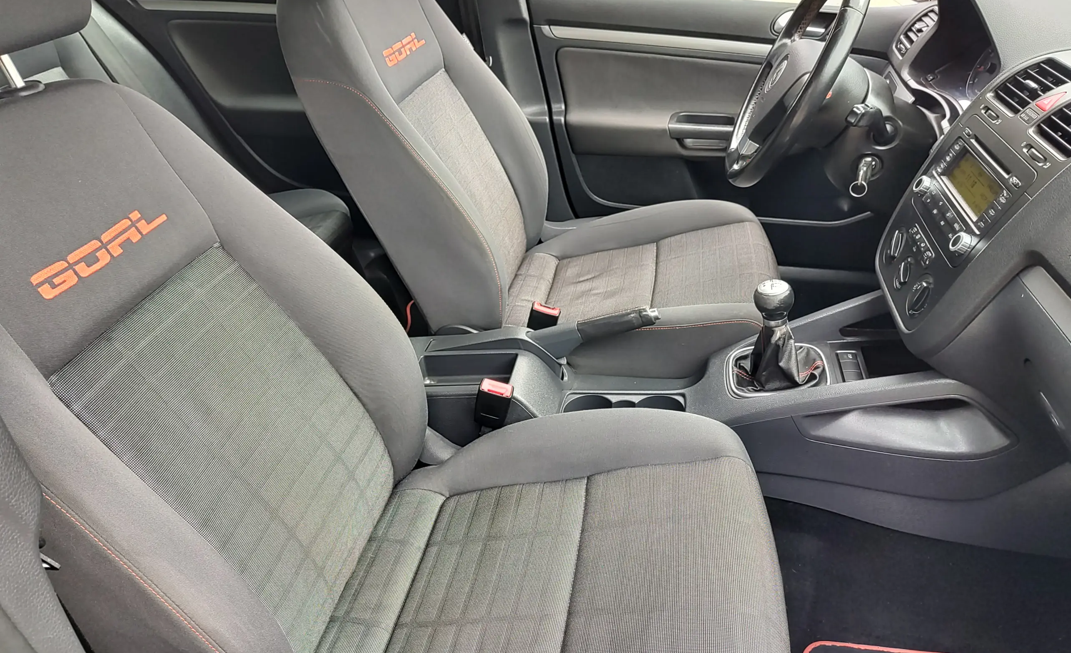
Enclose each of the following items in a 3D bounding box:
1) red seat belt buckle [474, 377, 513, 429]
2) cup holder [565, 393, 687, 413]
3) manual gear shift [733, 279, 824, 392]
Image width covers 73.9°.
[{"bbox_3d":[-0.059,0.109,0.994,0.043,0.069,0.025,16,35,3],"label":"red seat belt buckle"},{"bbox_3d":[0.135,0.155,1.105,0.182,0.065,0.092,0,33,14],"label":"cup holder"},{"bbox_3d":[0.333,0.008,0.973,0.122,0.145,0.113,-3,32,16],"label":"manual gear shift"}]

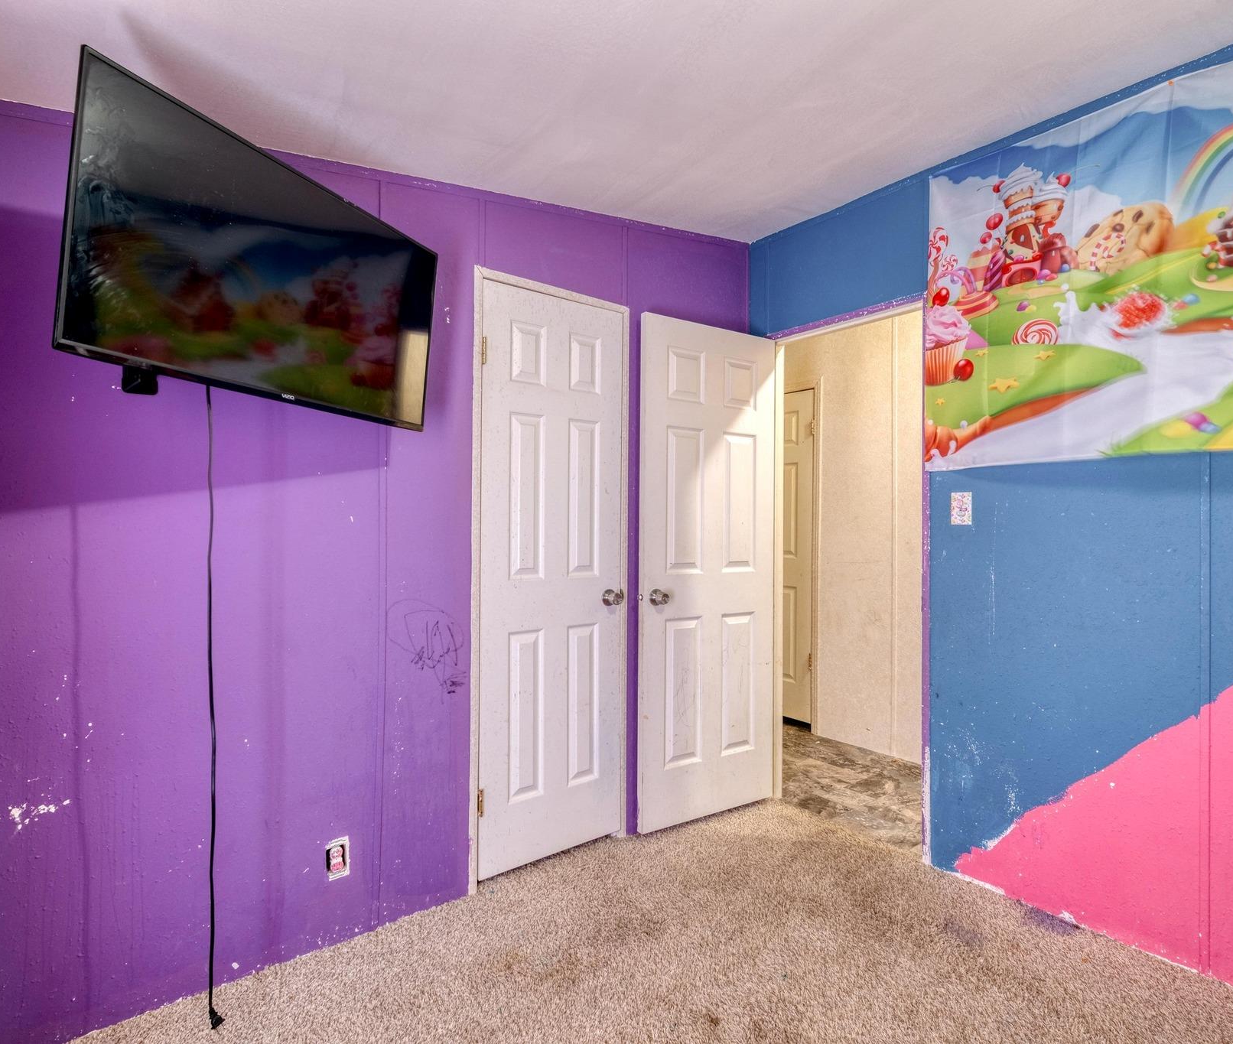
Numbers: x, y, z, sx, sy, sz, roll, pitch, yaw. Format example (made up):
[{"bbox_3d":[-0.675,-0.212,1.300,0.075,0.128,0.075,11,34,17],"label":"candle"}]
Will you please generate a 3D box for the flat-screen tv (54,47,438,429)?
[{"bbox_3d":[-0.830,-0.587,1.652,0.060,0.558,0.962,6,0,26],"label":"flat-screen tv"}]

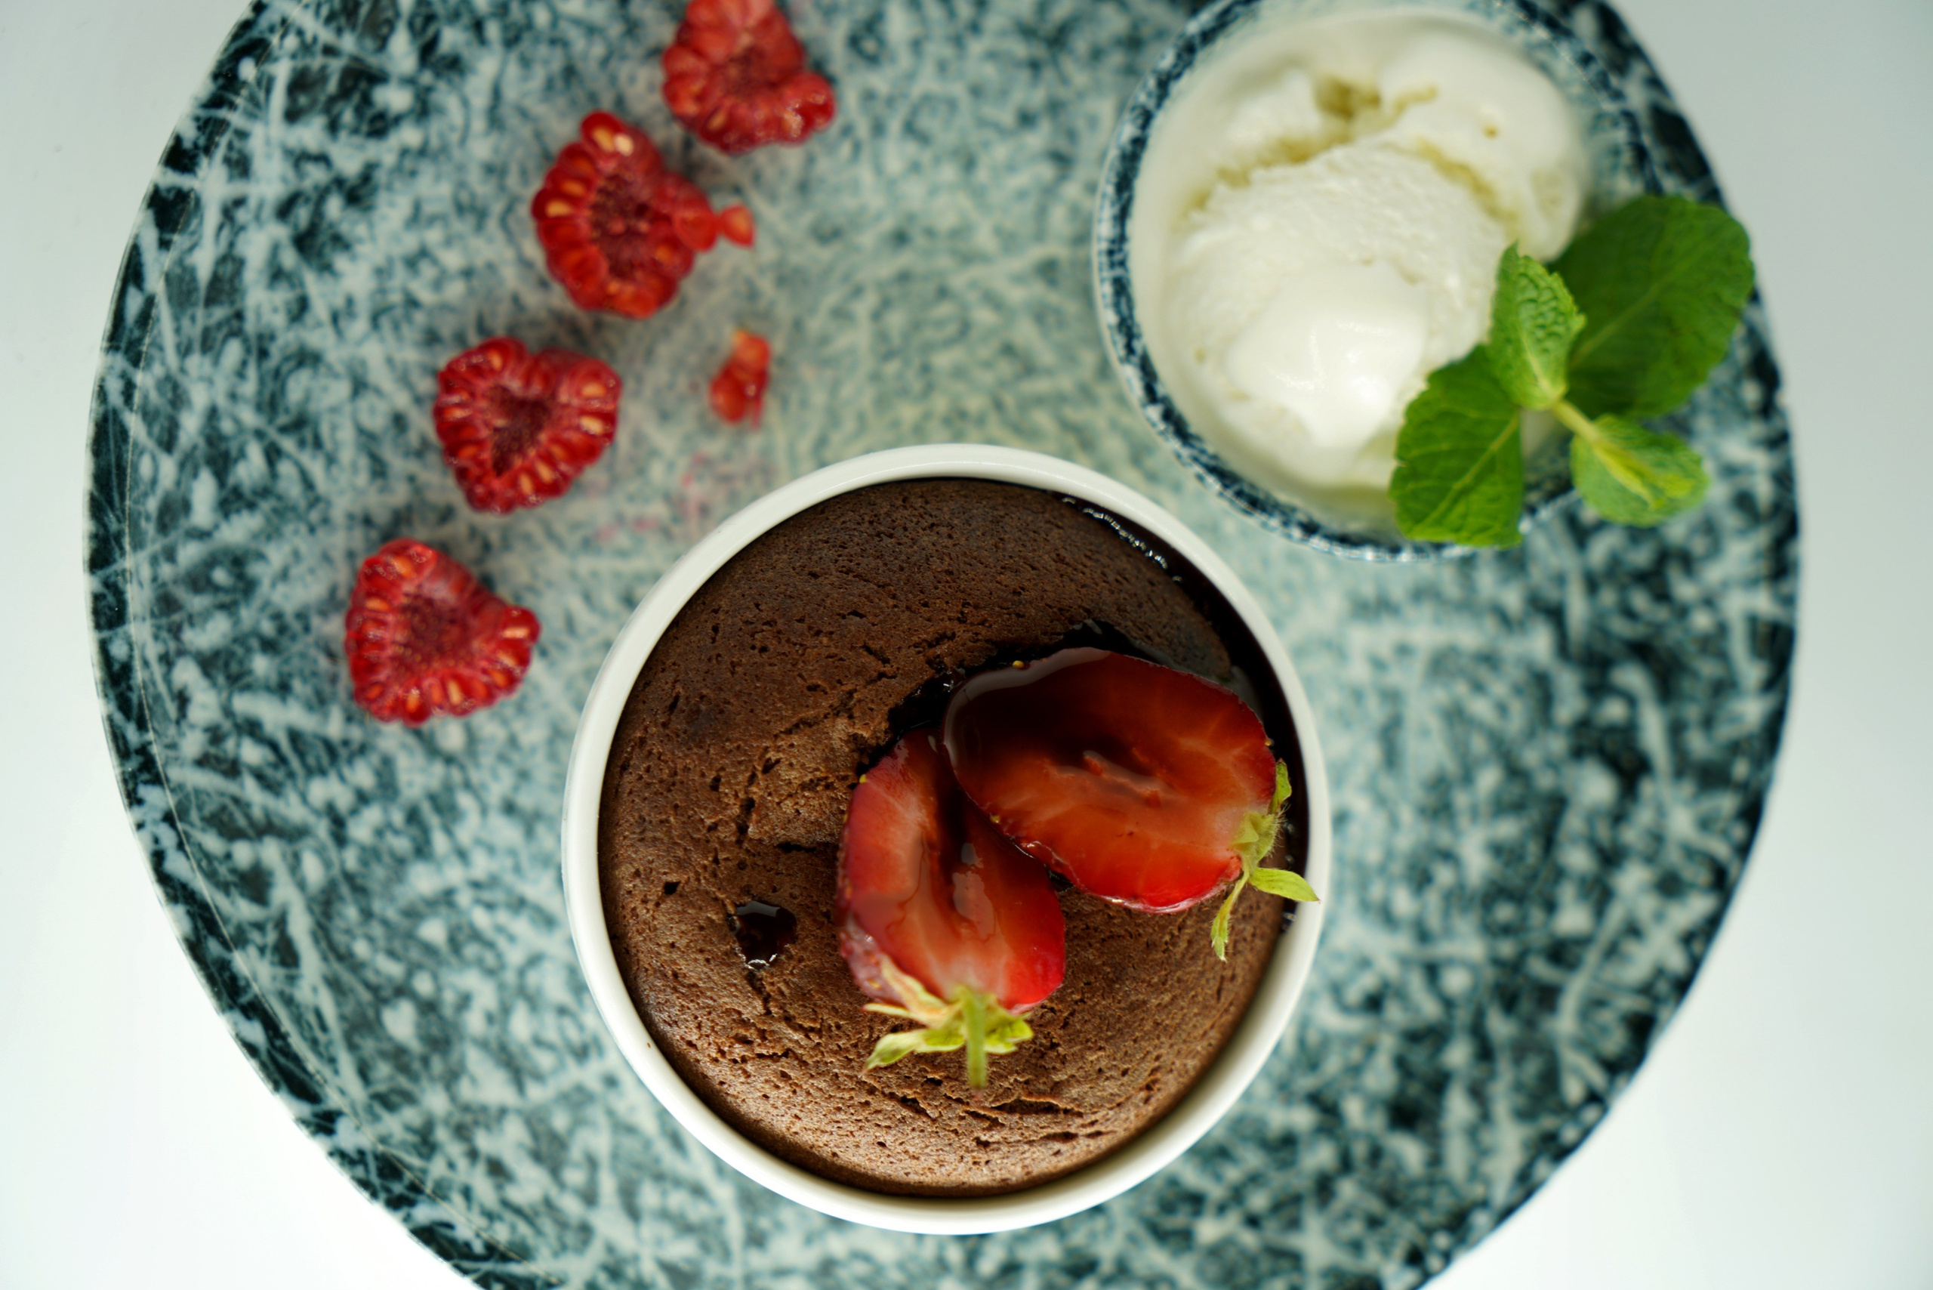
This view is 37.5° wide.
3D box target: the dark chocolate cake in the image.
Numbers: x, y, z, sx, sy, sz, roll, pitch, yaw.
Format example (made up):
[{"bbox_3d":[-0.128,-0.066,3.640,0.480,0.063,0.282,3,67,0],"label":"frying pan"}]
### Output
[{"bbox_3d":[-0.005,0.022,0.340,0.082,0.039,0.082,0,88,-14],"label":"dark chocolate cake"}]

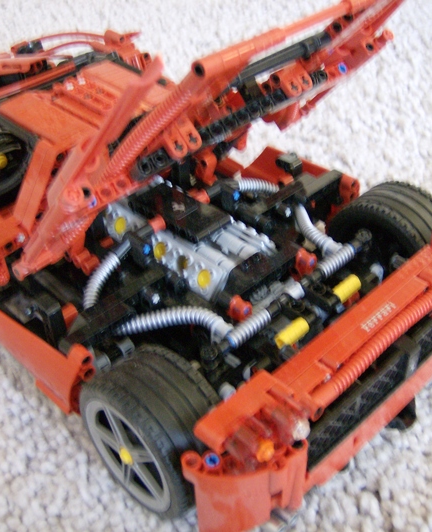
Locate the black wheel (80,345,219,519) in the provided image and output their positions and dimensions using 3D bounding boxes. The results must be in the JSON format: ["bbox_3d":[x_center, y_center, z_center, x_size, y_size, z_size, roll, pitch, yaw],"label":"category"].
[{"bbox_3d":[-0.025,0.072,0.316,0.036,0.069,0.069,-33,50,-32],"label":"black wheel"}]

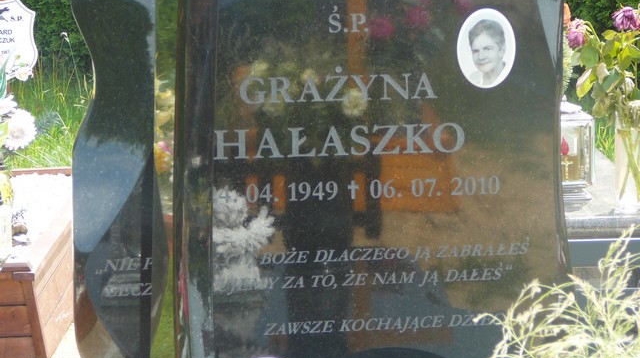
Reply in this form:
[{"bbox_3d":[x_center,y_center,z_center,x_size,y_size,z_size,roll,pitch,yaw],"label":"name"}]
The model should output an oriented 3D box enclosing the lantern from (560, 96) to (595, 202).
[{"bbox_3d":[0.562,-0.074,4.450,0.128,0.238,0.128,0,13,2],"label":"lantern"}]

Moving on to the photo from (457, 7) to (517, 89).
[{"bbox_3d":[0.300,-0.235,3.500,0.108,0.147,0.008,-2,11,-6],"label":"photo"}]

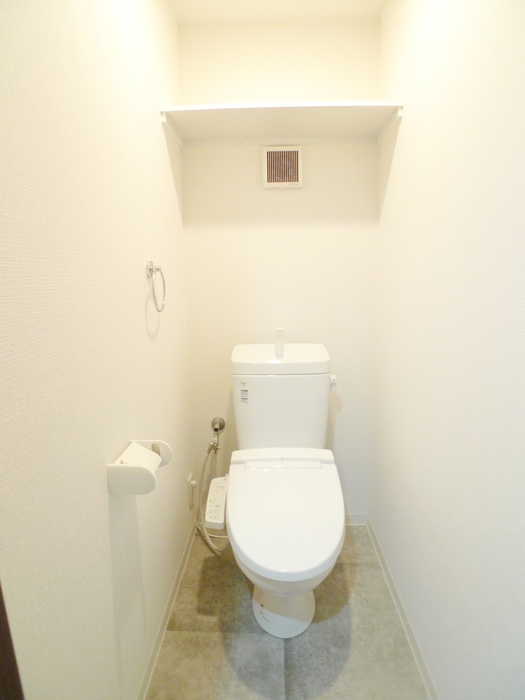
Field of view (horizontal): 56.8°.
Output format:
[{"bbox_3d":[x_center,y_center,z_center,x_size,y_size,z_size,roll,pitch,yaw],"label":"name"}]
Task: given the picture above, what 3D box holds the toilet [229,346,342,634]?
[{"bbox_3d":[0.071,0.475,1.734,0.380,0.855,0.870,0,10,1],"label":"toilet"}]

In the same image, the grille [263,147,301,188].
[{"bbox_3d":[0.083,-0.738,1.967,0.158,0.164,0.035,0,10,1],"label":"grille"}]

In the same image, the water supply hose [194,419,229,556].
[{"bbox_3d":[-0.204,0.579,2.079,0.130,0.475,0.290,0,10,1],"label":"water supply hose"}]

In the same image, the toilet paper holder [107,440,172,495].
[{"bbox_3d":[-0.285,0.272,1.159,0.108,0.069,0.173,0,10,1],"label":"toilet paper holder"}]

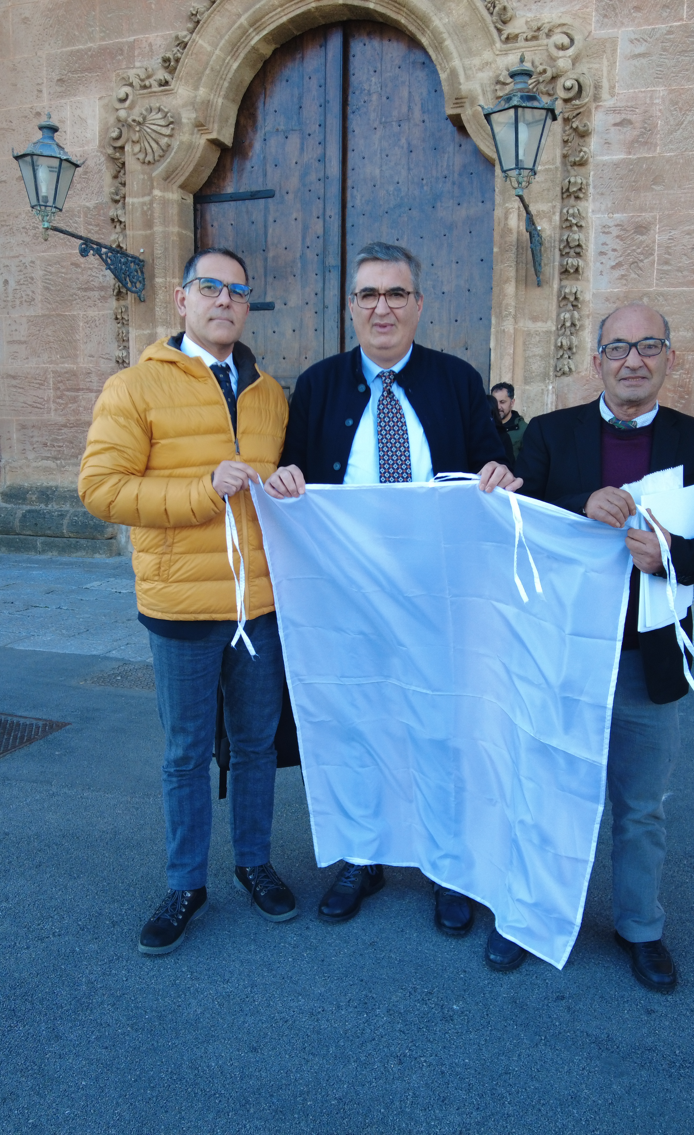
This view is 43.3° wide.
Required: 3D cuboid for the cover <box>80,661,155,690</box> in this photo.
[{"bbox_3d":[-1.130,0.638,5.007,0.600,0.030,0.520,3,8,15],"label":"cover"}]

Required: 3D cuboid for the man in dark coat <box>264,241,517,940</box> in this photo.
[{"bbox_3d":[0.119,0.063,2.357,0.620,1.820,0.470,1,7,0],"label":"man in dark coat"}]

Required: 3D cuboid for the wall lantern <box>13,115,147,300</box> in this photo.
[{"bbox_3d":[-2.357,-3.257,8.025,0.560,1.298,1.780,3,8,18],"label":"wall lantern"}]

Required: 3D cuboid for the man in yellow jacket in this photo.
[{"bbox_3d":[-0.411,0.076,2.309,0.540,1.790,0.460,-2,8,-19],"label":"man in yellow jacket"}]

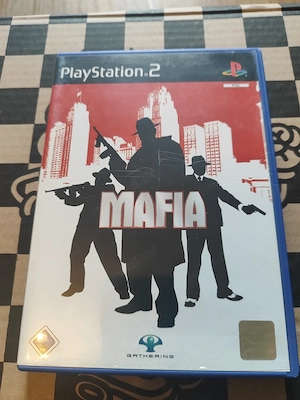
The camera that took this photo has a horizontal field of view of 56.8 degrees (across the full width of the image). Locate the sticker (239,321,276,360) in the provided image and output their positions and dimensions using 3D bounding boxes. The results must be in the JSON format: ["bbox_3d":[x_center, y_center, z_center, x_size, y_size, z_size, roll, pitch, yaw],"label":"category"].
[{"bbox_3d":[0.052,0.068,0.134,0.017,0.001,0.018,0,74,2],"label":"sticker"}]

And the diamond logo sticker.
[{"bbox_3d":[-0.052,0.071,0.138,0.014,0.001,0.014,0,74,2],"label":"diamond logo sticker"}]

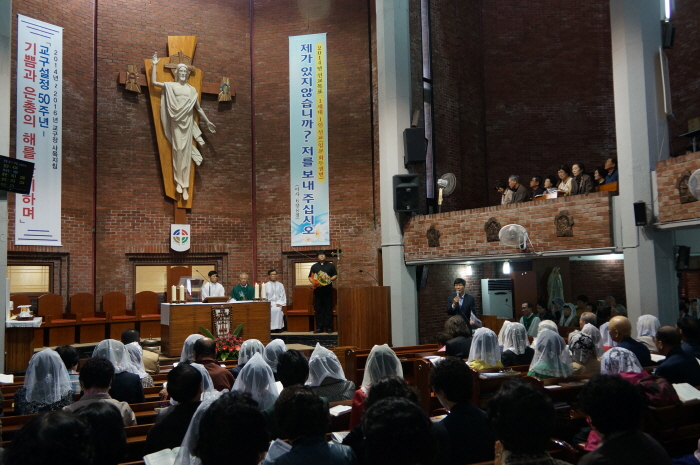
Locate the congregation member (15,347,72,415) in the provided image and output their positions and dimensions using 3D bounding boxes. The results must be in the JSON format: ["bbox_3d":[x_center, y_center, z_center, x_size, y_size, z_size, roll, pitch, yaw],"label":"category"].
[{"bbox_3d":[-2.382,1.516,4.986,0.470,1.250,0.720,1,-4,-25],"label":"congregation member"}]

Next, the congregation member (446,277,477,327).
[{"bbox_3d":[1.863,1.618,10.534,0.530,1.720,0.400,-2,-4,10],"label":"congregation member"}]

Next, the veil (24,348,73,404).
[{"bbox_3d":[-2.188,1.045,4.650,0.330,0.390,0.290,1,-5,-26],"label":"veil"}]

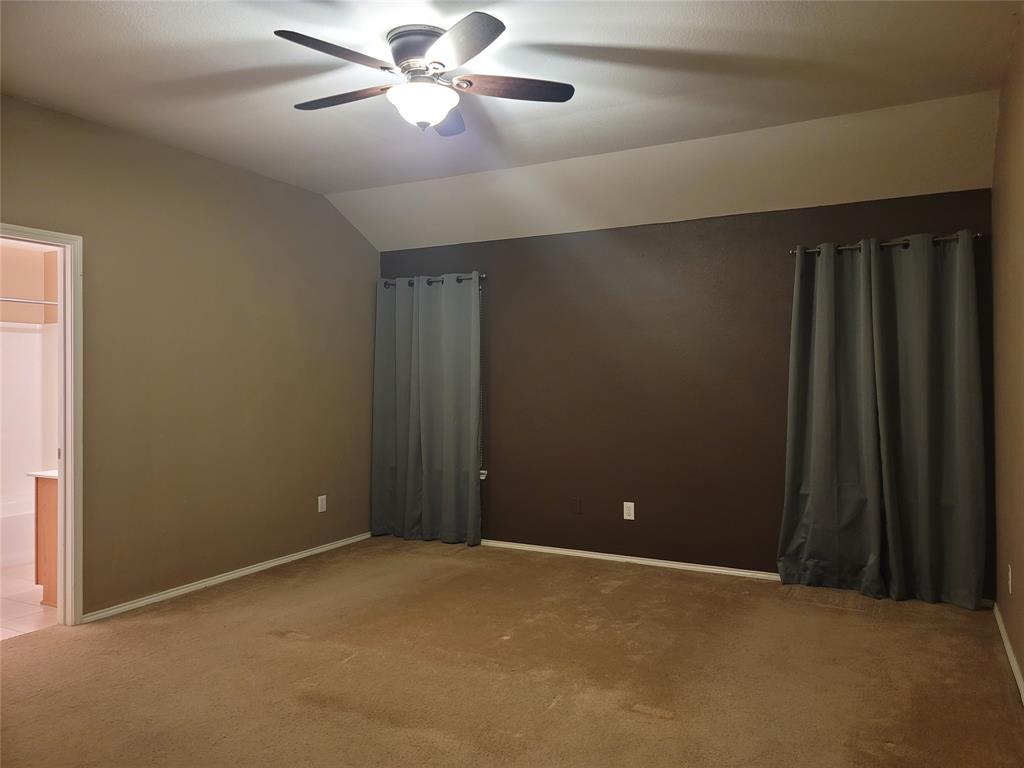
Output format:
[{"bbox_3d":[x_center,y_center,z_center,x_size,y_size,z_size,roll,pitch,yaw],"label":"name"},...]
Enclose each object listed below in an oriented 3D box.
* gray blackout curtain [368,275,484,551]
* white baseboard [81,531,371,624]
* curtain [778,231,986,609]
[{"bbox_3d":[-0.695,0.204,6.016,1.015,2.155,0.130,0,1,28],"label":"gray blackout curtain"},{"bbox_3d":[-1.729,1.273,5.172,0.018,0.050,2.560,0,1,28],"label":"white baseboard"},{"bbox_3d":[2.191,0.209,4.457,1.105,2.155,0.140,0,1,28],"label":"curtain"}]

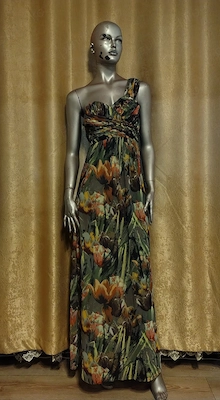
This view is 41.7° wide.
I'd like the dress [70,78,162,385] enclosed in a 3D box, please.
[{"bbox_3d":[0.022,0.122,1.465,0.440,1.440,0.330,0,2,-3],"label":"dress"}]

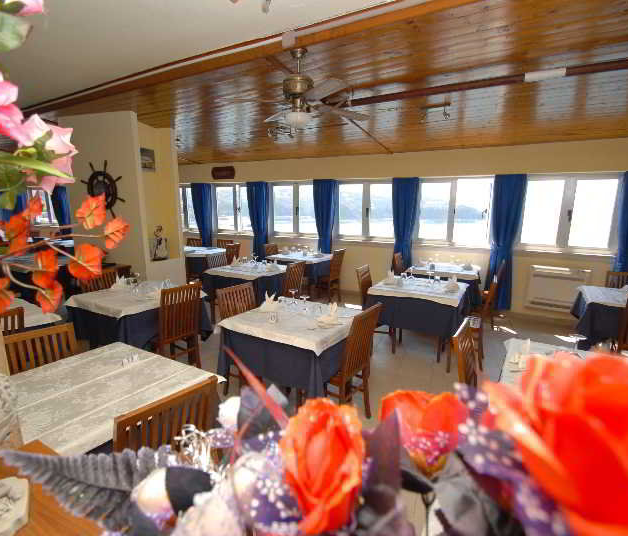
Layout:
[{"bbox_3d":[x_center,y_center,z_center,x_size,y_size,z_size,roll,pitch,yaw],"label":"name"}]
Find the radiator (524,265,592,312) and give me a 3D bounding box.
[{"bbox_3d":[3.937,0.344,5.417,0.830,0.720,0.200,6,11,26],"label":"radiator"}]

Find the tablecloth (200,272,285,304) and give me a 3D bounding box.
[{"bbox_3d":[-0.966,0.243,5.030,0.928,0.464,0.976,6,11,29],"label":"tablecloth"}]

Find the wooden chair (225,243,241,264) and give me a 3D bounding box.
[{"bbox_3d":[-1.867,-0.041,7.127,0.500,0.975,0.430,7,12,33],"label":"wooden chair"}]

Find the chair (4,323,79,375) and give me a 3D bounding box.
[{"bbox_3d":[-1.590,0.884,2.089,0.500,0.970,0.430,10,15,41],"label":"chair"}]

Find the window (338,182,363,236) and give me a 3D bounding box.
[{"bbox_3d":[0.732,-1.144,6.625,0.579,1.076,0.070,7,12,29],"label":"window"}]

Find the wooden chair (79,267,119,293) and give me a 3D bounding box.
[{"bbox_3d":[-2.095,0.511,3.541,0.536,0.952,0.400,6,11,29],"label":"wooden chair"}]

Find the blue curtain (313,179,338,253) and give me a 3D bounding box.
[{"bbox_3d":[0.222,-0.679,6.887,0.576,2.200,0.160,7,12,29],"label":"blue curtain"}]

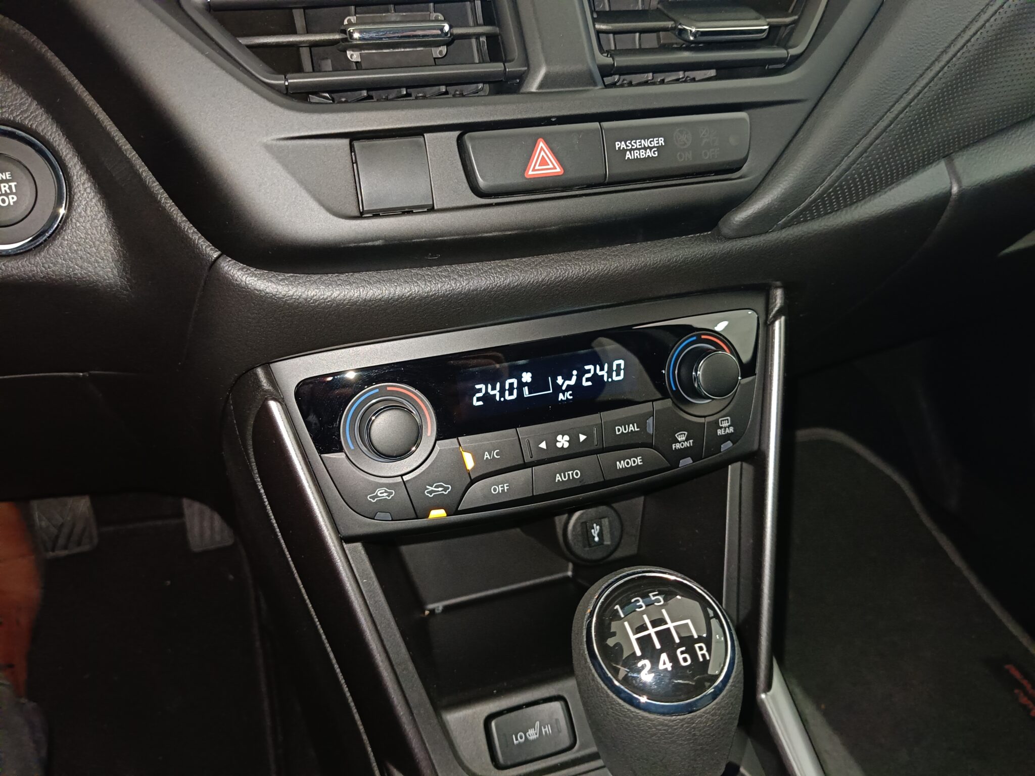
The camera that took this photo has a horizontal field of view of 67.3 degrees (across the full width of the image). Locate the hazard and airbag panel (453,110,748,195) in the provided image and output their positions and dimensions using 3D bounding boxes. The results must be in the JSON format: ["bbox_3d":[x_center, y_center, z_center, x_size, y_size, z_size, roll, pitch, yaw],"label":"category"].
[{"bbox_3d":[0.035,-0.092,0.309,0.118,0.024,0.016,-9,9,-16],"label":"hazard and airbag panel"}]

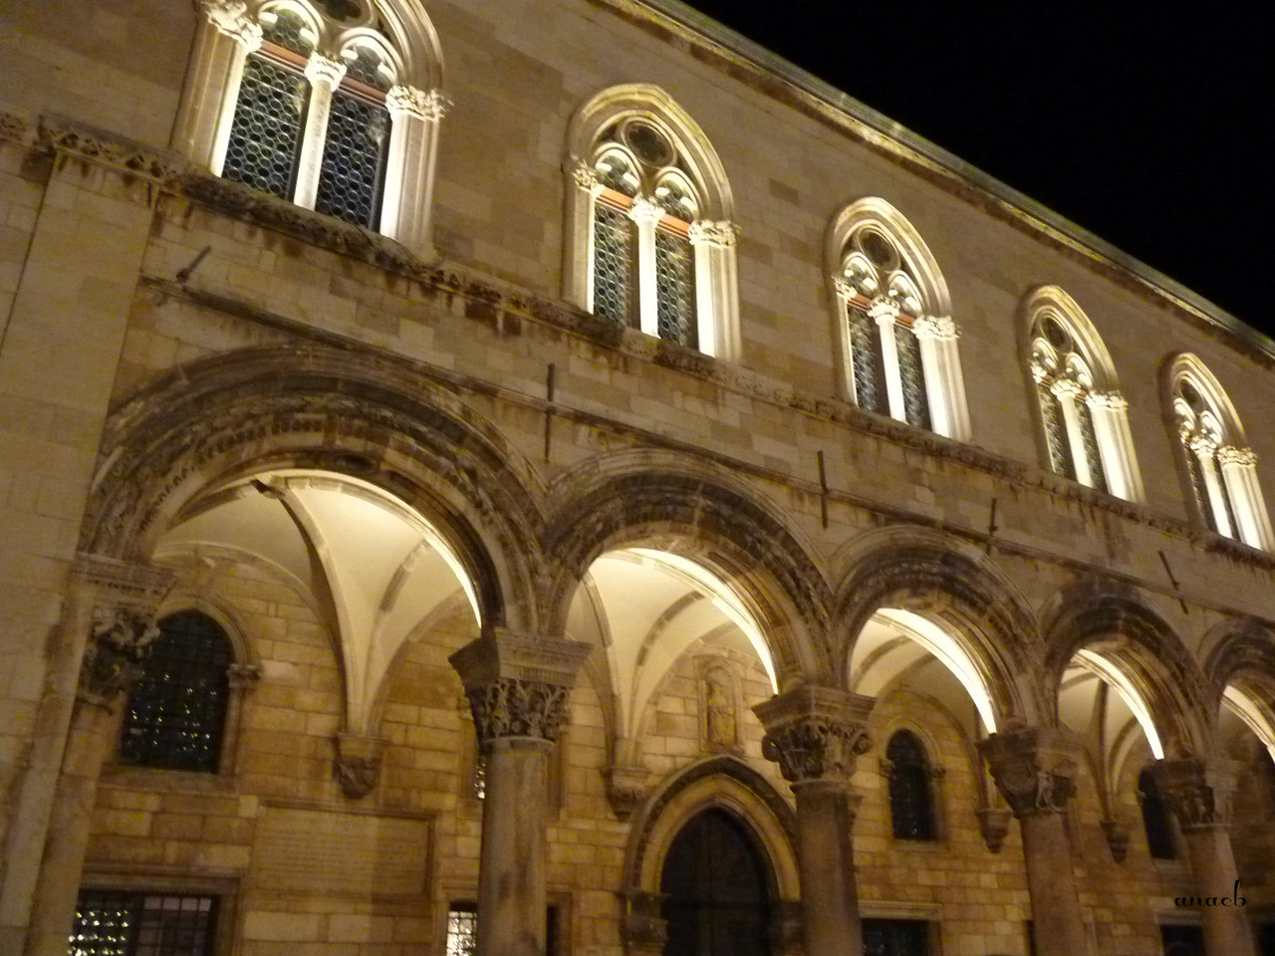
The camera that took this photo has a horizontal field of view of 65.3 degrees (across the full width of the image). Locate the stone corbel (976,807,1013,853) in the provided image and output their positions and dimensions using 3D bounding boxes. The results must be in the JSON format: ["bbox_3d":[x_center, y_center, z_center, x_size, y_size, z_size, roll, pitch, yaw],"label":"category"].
[{"bbox_3d":[6.894,6.810,19.160,0.701,0.735,0.392,15,-29,-31],"label":"stone corbel"}]

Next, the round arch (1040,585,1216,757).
[{"bbox_3d":[6.791,2.840,14.885,3.776,2.433,0.912,16,-30,-29],"label":"round arch"}]

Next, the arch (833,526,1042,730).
[{"bbox_3d":[3.894,2.005,13.560,4.133,2.463,0.919,15,-29,-31],"label":"arch"}]

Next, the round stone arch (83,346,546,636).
[{"bbox_3d":[-2.822,0.112,9.481,4.100,2.405,0.919,15,-29,-31],"label":"round stone arch"}]

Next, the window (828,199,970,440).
[{"bbox_3d":[3.792,-2.621,15.293,2.714,4.133,0.501,15,-29,-31],"label":"window"}]

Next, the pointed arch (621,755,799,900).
[{"bbox_3d":[1.166,5.240,14.933,3.572,1.976,0.456,16,-30,-29],"label":"pointed arch"}]

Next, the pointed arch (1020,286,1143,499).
[{"bbox_3d":[7.218,-1.550,16.902,2.448,3.740,0.494,16,-30,-29],"label":"pointed arch"}]

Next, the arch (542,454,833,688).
[{"bbox_3d":[0.417,1.028,11.221,3.708,2.368,0.912,16,-30,-29],"label":"arch"}]

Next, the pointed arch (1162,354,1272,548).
[{"bbox_3d":[10.611,-0.603,18.861,2.443,3.778,0.494,16,-30,-29],"label":"pointed arch"}]

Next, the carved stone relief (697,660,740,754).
[{"bbox_3d":[1.205,3.610,15.636,0.767,1.365,0.228,16,-30,-29],"label":"carved stone relief"}]

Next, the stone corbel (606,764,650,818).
[{"bbox_3d":[-0.192,4.752,14.883,0.701,0.735,0.392,15,-29,-31],"label":"stone corbel"}]

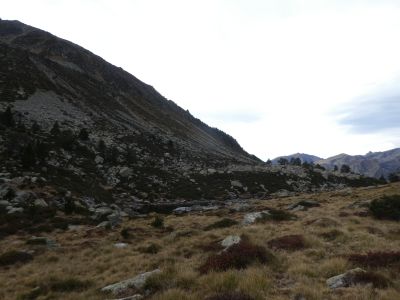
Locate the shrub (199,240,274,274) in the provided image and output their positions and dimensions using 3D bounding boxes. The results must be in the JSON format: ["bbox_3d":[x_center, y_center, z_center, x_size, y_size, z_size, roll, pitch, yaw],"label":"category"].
[{"bbox_3d":[0.680,1.970,5.200,1.350,0.470,1.000,0,-3,0],"label":"shrub"}]

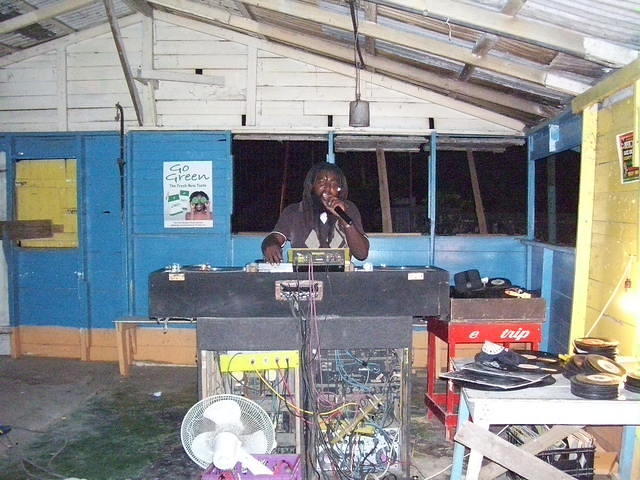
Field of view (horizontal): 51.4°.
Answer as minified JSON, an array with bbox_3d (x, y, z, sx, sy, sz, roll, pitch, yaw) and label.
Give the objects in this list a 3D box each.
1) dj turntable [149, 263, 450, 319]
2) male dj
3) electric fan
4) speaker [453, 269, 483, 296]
[{"bbox_3d":[-0.103,0.258,3.649,1.530,0.260,0.450,0,3,0],"label":"dj turntable"},{"bbox_3d":[-0.037,0.369,4.096,0.640,1.690,0.460,0,3,0],"label":"male dj"},{"bbox_3d":[-0.433,0.942,3.112,0.450,0.450,0.290,41,11,-12],"label":"electric fan"},{"bbox_3d":[0.940,0.262,4.200,0.170,0.160,0.140,0,3,-6],"label":"speaker"}]

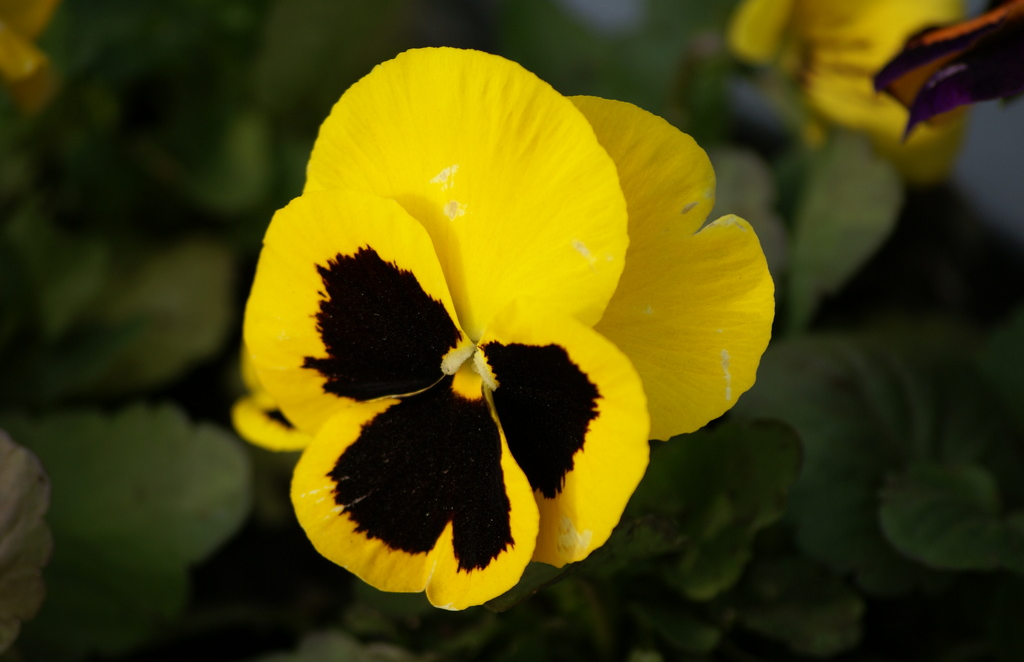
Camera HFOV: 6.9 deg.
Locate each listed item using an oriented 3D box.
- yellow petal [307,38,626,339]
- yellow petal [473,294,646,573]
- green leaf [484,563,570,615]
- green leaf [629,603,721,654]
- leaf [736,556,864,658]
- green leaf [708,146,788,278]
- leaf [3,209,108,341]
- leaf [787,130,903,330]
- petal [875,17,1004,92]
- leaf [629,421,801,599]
[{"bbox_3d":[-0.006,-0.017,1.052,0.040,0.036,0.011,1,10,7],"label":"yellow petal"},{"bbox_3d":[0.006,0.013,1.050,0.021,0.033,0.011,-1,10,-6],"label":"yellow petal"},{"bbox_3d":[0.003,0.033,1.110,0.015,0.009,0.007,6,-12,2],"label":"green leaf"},{"bbox_3d":[0.021,0.038,1.080,0.012,0.004,0.007,0,35,0],"label":"green leaf"},{"bbox_3d":[0.037,0.035,1.085,0.017,0.008,0.012,0,35,0],"label":"leaf"},{"bbox_3d":[0.031,-0.015,1.145,0.013,0.020,0.007,5,-9,7],"label":"green leaf"},{"bbox_3d":[-0.062,-0.008,1.165,0.015,0.018,0.009,12,-12,-3],"label":"leaf"},{"bbox_3d":[0.045,-0.013,1.145,0.013,0.027,0.008,15,-6,-3],"label":"leaf"},{"bbox_3d":[0.053,-0.034,1.060,0.017,0.008,0.010,23,41,29],"label":"petal"},{"bbox_3d":[0.026,0.023,1.120,0.022,0.024,0.011,10,-12,-3],"label":"leaf"}]

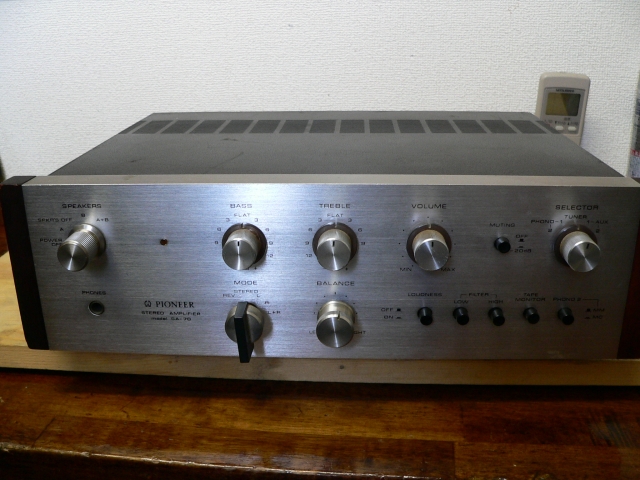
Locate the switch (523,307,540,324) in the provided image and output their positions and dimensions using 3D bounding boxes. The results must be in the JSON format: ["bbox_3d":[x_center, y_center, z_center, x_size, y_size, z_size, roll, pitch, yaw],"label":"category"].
[{"bbox_3d":[0.142,0.051,0.446,0.009,0.009,0.009,0,20,3],"label":"switch"}]

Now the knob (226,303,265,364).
[{"bbox_3d":[-0.051,0.063,0.457,0.025,0.034,0.024,0,20,3],"label":"knob"}]

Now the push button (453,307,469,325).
[{"bbox_3d":[0.096,0.052,0.448,0.009,0.009,0.010,0,20,3],"label":"push button"}]

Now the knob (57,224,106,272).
[{"bbox_3d":[-0.159,0.006,0.441,0.026,0.026,0.026,0,20,3],"label":"knob"}]

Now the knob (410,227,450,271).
[{"bbox_3d":[0.072,0.007,0.431,0.030,0.030,0.019,0,20,3],"label":"knob"}]

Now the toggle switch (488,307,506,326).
[{"bbox_3d":[0.119,0.052,0.446,0.009,0.009,0.011,0,20,3],"label":"toggle switch"}]

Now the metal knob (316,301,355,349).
[{"bbox_3d":[0.011,0.057,0.450,0.026,0.026,0.019,0,20,3],"label":"metal knob"}]

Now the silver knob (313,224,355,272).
[{"bbox_3d":[0.010,0.007,0.434,0.030,0.030,0.020,0,20,3],"label":"silver knob"}]

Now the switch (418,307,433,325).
[{"bbox_3d":[0.072,0.052,0.450,0.009,0.009,0.010,0,20,3],"label":"switch"}]

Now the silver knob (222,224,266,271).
[{"bbox_3d":[-0.051,0.006,0.438,0.030,0.030,0.020,0,20,3],"label":"silver knob"}]

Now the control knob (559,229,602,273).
[{"bbox_3d":[0.168,0.008,0.426,0.030,0.030,0.018,0,20,3],"label":"control knob"}]

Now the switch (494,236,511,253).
[{"bbox_3d":[0.119,0.004,0.430,0.009,0.009,0.008,0,20,3],"label":"switch"}]

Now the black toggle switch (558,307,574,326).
[{"bbox_3d":[0.166,0.052,0.448,0.010,0.010,0.009,0,20,3],"label":"black toggle switch"}]

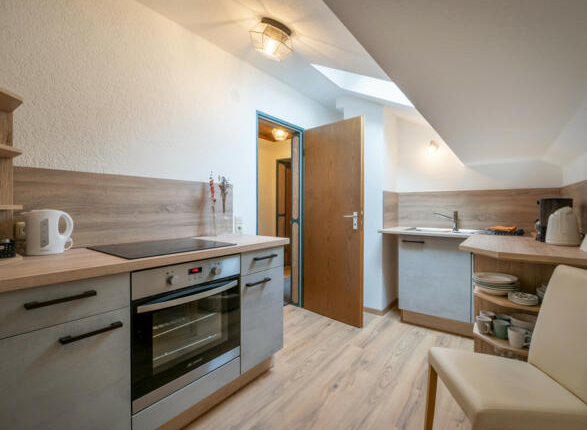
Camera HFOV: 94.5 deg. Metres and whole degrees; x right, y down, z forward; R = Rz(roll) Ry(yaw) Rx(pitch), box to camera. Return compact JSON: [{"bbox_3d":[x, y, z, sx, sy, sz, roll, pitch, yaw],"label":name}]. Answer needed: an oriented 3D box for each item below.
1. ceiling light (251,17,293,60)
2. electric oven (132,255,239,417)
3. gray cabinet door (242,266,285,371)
[{"bbox_3d":[-0.118,-1.018,1.597,0.270,0.155,0.270,29,19,37],"label":"ceiling light"},{"bbox_3d":[-0.699,0.540,1.530,0.550,0.600,0.598,0,1,37],"label":"electric oven"},{"bbox_3d":[-0.356,0.659,1.903,0.420,0.585,0.400,0,1,37],"label":"gray cabinet door"}]

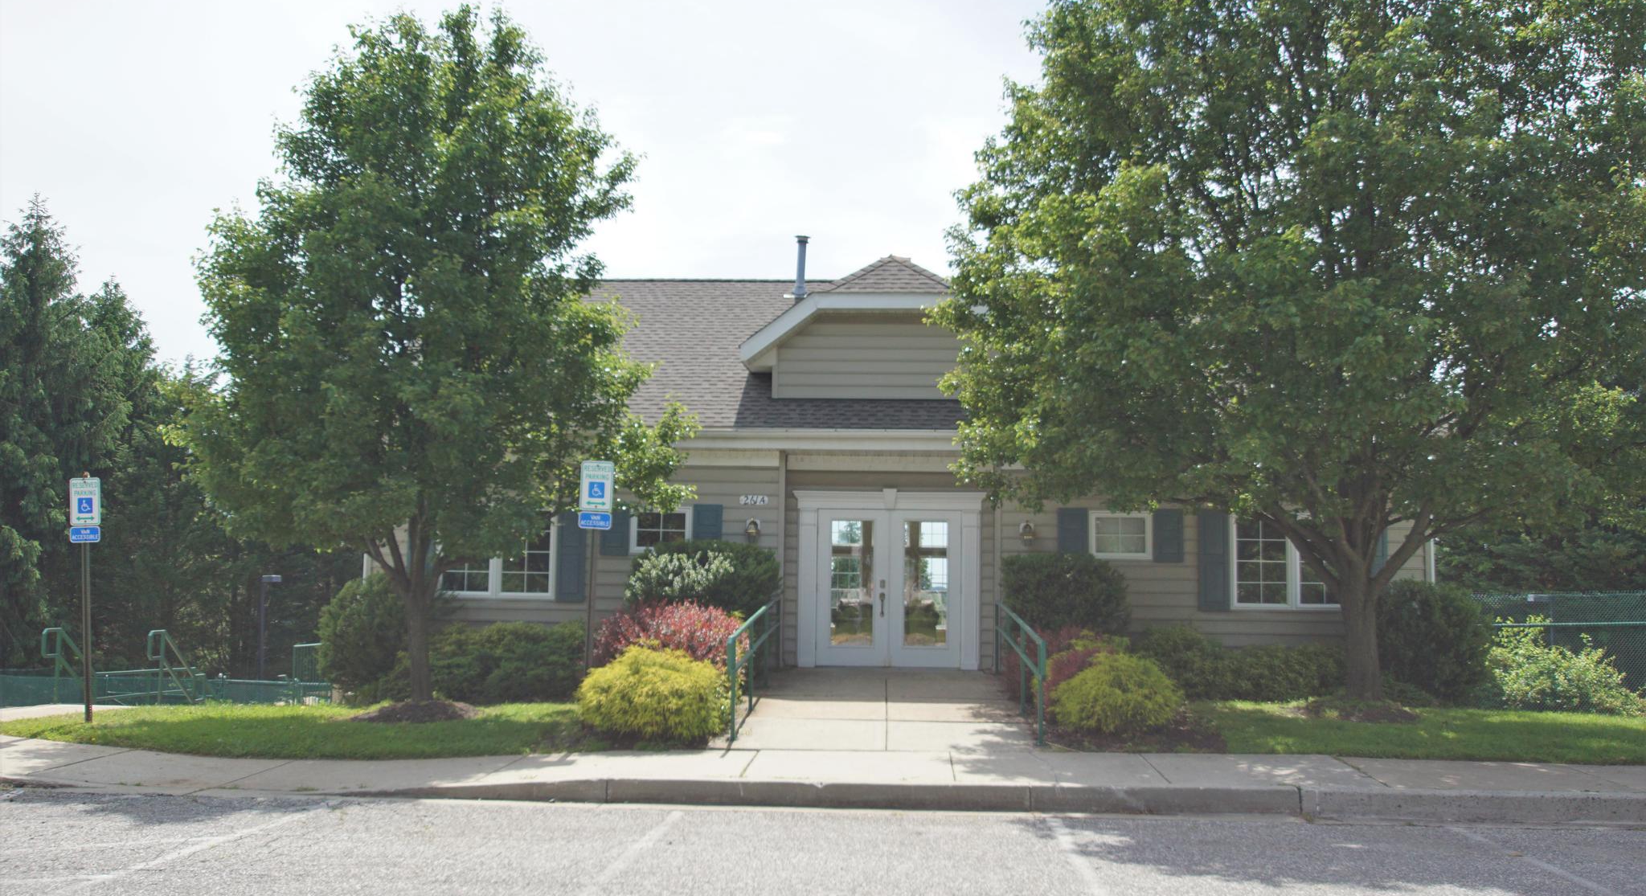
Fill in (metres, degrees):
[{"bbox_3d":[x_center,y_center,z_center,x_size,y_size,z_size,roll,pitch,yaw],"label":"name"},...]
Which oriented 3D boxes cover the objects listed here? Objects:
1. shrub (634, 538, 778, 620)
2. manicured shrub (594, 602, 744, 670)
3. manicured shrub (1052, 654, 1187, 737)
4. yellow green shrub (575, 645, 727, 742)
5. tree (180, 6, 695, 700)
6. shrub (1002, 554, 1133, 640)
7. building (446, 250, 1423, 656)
[{"bbox_3d":[-1.448,2.060,16.804,1.800,1.786,1.600,1,-6,4],"label":"shrub"},{"bbox_3d":[-1.647,2.241,14.438,1.550,1.143,1.450,1,-6,4],"label":"manicured shrub"},{"bbox_3d":[2.809,2.400,13.157,1.300,0.793,1.250,1,-6,4],"label":"manicured shrub"},{"bbox_3d":[-1.621,2.299,12.855,1.420,0.827,1.350,1,-6,4],"label":"yellow green shrub"},{"bbox_3d":[-3.894,-1.054,14.283,5.100,7.324,5.000,1,-6,4],"label":"tree"},{"bbox_3d":[2.902,2.141,16.409,1.550,1.692,1.500,1,-6,4],"label":"shrub"},{"bbox_3d":[1.163,0.231,22.552,14.000,6.650,9.800,1,-6,4],"label":"building"}]

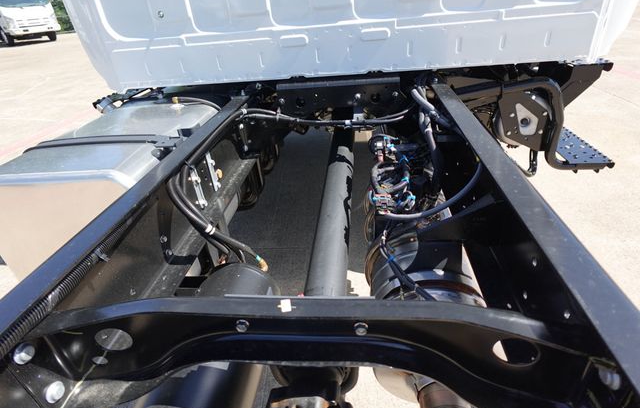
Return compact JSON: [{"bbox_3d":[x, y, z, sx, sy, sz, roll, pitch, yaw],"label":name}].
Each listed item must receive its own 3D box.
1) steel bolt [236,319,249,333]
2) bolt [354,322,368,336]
[{"bbox_3d":[-0.119,0.189,0.548,0.019,0.019,0.011,-1,31,8],"label":"steel bolt"},{"bbox_3d":[0.061,0.184,0.522,0.019,0.019,0.011,-1,31,8],"label":"bolt"}]

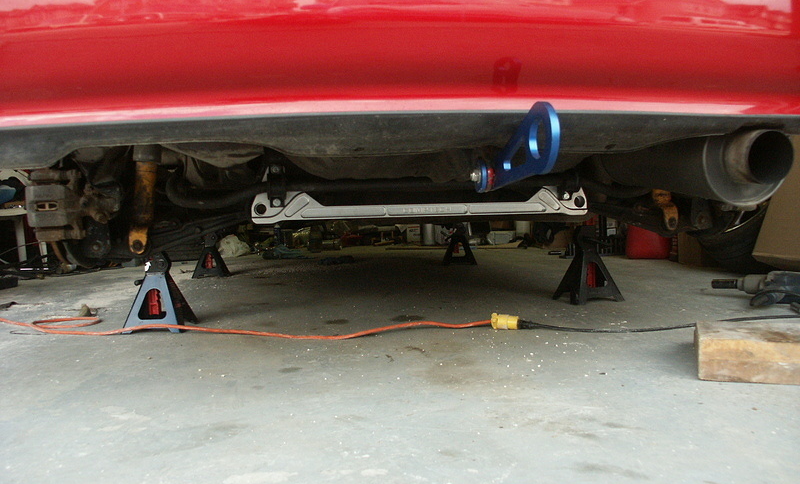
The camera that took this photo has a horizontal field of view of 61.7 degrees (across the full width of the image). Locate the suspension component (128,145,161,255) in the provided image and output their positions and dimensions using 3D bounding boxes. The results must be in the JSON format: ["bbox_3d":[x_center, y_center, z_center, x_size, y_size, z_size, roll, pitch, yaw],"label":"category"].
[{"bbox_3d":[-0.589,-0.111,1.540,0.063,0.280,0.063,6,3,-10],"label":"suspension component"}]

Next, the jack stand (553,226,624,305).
[{"bbox_3d":[0.680,0.082,2.429,0.190,0.260,0.168,-3,3,-18],"label":"jack stand"}]

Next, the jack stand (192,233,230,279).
[{"bbox_3d":[-1.168,0.082,4.152,0.190,0.260,0.168,-2,3,8],"label":"jack stand"}]

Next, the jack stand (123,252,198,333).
[{"bbox_3d":[-0.790,0.159,2.210,0.190,0.260,0.168,-3,3,1],"label":"jack stand"}]

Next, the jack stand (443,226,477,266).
[{"bbox_3d":[0.378,0.010,4.197,0.190,0.260,0.168,-2,3,8],"label":"jack stand"}]

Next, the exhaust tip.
[{"bbox_3d":[0.631,-0.147,1.189,0.093,0.093,0.080,-3,3,-11],"label":"exhaust tip"}]

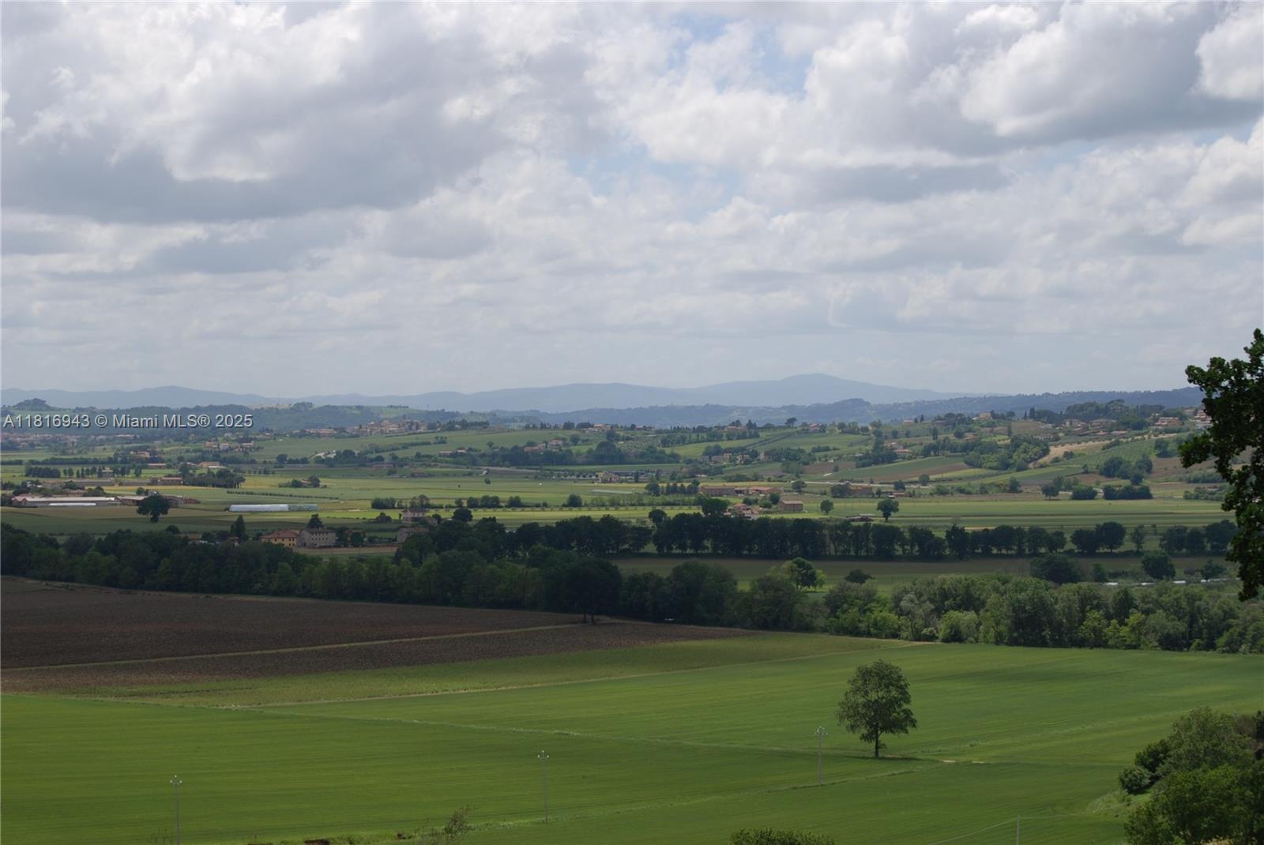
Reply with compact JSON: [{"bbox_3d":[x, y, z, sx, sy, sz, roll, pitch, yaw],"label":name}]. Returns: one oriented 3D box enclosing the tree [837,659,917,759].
[{"bbox_3d":[42.490,49.690,500.000,13.790,17.220,13.380,0,0,0],"label":"tree"}]

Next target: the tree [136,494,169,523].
[{"bbox_3d":[-296.160,53.070,1780.000,20.440,17.390,19.820,0,0,0],"label":"tree"}]

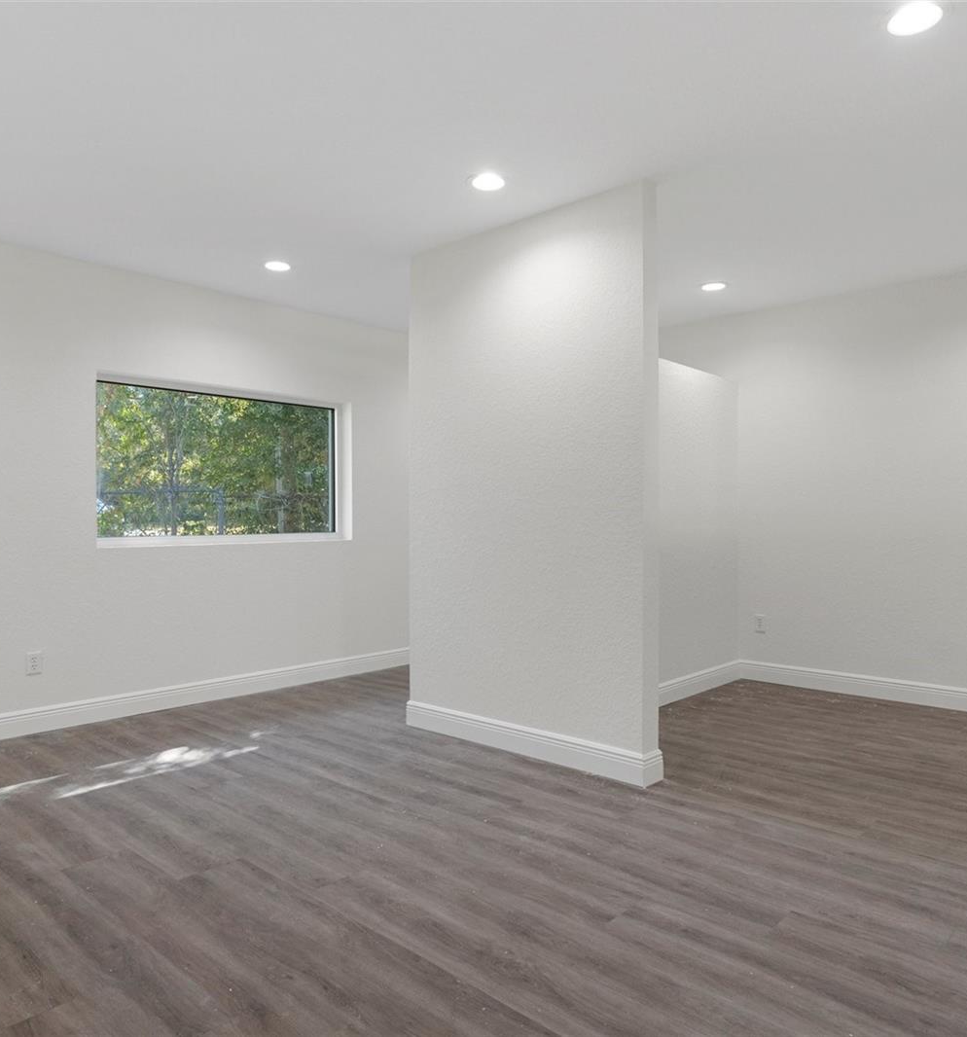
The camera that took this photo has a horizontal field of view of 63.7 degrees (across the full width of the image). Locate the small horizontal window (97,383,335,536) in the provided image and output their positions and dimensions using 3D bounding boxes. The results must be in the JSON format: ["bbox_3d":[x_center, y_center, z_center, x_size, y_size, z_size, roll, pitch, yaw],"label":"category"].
[{"bbox_3d":[-1.551,-0.321,4.809,0.100,0.900,1.640,0,0,43],"label":"small horizontal window"}]

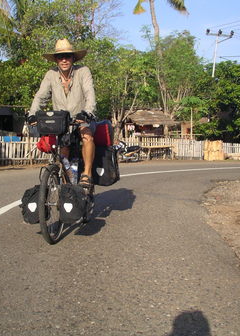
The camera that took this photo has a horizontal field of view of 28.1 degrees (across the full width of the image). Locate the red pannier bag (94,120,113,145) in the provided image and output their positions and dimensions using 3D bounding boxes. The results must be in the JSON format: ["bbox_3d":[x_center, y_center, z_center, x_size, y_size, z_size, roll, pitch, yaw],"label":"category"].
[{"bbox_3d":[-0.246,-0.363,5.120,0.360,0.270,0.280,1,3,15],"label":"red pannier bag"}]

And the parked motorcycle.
[{"bbox_3d":[0.256,-0.768,22.300,1.850,1.050,0.700,-2,4,-37],"label":"parked motorcycle"}]

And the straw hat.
[{"bbox_3d":[-0.518,-1.107,4.550,0.400,0.180,0.420,-5,3,0],"label":"straw hat"}]

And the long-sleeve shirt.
[{"bbox_3d":[-0.552,-0.696,4.600,0.620,0.560,0.460,0,3,7],"label":"long-sleeve shirt"}]

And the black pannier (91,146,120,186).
[{"bbox_3d":[-0.142,-0.016,5.050,0.200,0.420,0.300,1,3,15],"label":"black pannier"}]

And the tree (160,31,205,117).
[{"bbox_3d":[3.785,-4.481,29.000,2.800,7.300,2.800,0,3,0],"label":"tree"}]

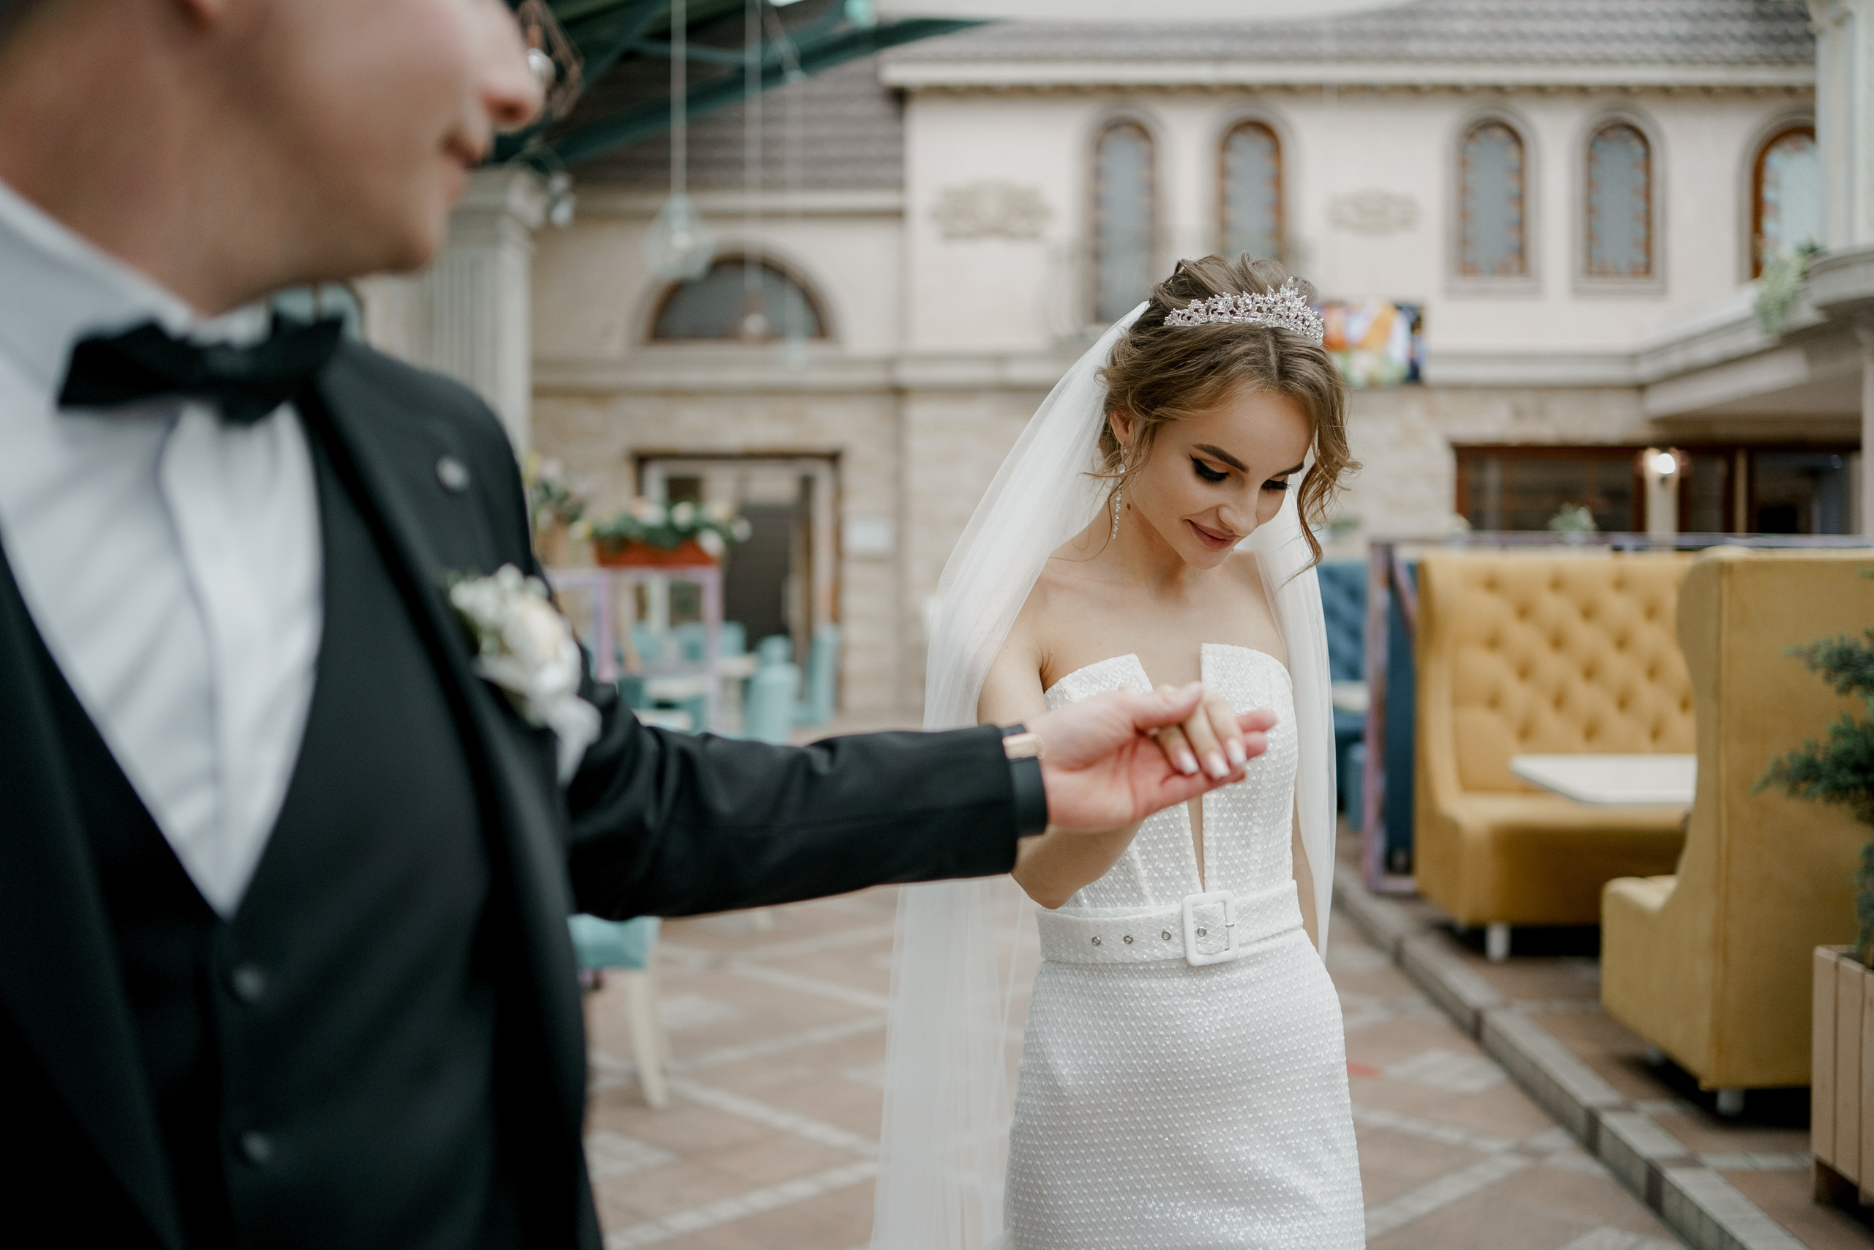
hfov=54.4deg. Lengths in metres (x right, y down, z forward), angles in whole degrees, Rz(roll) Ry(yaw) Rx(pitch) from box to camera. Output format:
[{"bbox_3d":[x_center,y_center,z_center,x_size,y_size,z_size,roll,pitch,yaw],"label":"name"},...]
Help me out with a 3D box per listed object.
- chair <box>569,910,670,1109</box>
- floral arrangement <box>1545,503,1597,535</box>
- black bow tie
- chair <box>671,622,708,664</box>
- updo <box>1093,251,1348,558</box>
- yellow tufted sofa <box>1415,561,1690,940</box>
[{"bbox_3d":[-1.000,0.788,4.941,0.570,0.900,0.470,0,2,0],"label":"chair"},{"bbox_3d":[2.453,-0.410,7.050,0.200,0.140,0.180,0,2,0],"label":"floral arrangement"},{"bbox_3d":[-0.295,-0.103,0.730,0.034,0.047,0.118,2,11,40],"label":"black bow tie"},{"bbox_3d":[-1.692,0.479,13.225,0.500,0.940,0.550,0,2,0],"label":"chair"},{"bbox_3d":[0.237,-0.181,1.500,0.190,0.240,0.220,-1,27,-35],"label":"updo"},{"bbox_3d":[2.334,0.411,6.191,1.270,1.310,0.680,0,2,1],"label":"yellow tufted sofa"}]

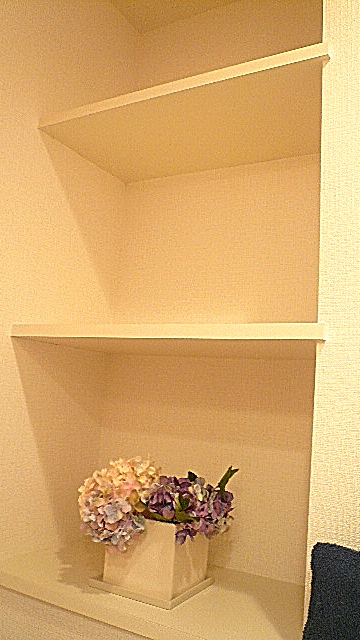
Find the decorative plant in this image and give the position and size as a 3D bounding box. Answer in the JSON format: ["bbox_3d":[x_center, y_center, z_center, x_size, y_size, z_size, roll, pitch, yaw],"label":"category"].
[{"bbox_3d":[-0.046,0.333,0.942,0.270,0.153,0.180,0,-10,29],"label":"decorative plant"}]

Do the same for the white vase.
[{"bbox_3d":[-0.043,0.420,0.958,0.164,0.130,0.165,0,-10,29],"label":"white vase"}]

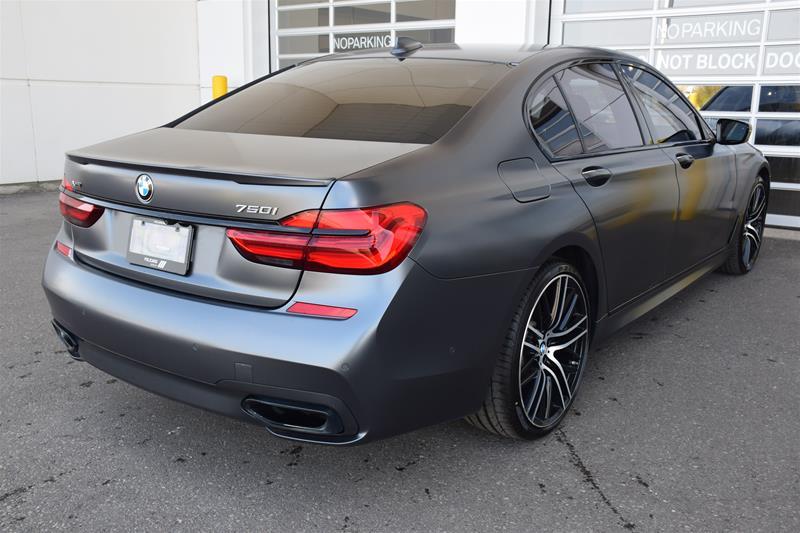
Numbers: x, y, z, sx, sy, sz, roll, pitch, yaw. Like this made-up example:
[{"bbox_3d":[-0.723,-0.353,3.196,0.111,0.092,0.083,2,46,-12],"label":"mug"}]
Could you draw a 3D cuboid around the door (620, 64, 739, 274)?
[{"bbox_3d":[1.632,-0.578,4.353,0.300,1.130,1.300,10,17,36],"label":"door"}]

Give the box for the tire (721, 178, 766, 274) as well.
[{"bbox_3d":[2.369,-0.295,5.372,0.250,0.700,0.700,10,17,36],"label":"tire"}]

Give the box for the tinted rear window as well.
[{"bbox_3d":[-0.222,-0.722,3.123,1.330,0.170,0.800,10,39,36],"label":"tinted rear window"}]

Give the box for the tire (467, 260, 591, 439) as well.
[{"bbox_3d":[0.486,0.300,2.943,0.280,0.710,0.710,10,17,36],"label":"tire"}]

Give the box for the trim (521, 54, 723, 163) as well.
[{"bbox_3d":[1.119,-0.774,3.659,0.250,0.440,2.300,10,17,36],"label":"trim"}]

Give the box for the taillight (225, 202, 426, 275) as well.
[{"bbox_3d":[-0.211,-0.094,2.226,0.600,0.215,0.260,10,17,36],"label":"taillight"}]

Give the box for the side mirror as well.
[{"bbox_3d":[1.904,-0.772,4.327,0.200,0.145,0.150,10,17,36],"label":"side mirror"}]

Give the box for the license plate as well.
[{"bbox_3d":[-0.794,-0.061,2.500,0.320,0.170,0.030,10,5,36],"label":"license plate"}]

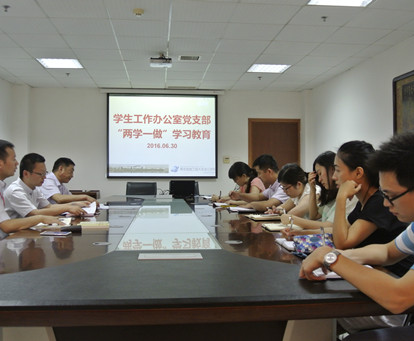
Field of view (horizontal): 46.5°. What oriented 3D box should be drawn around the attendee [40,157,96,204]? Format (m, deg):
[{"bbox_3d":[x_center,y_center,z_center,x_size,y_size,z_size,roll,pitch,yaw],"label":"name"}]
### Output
[{"bbox_3d":[-1.260,0.480,4.500,0.660,1.220,0.500,0,0,-6],"label":"attendee"}]

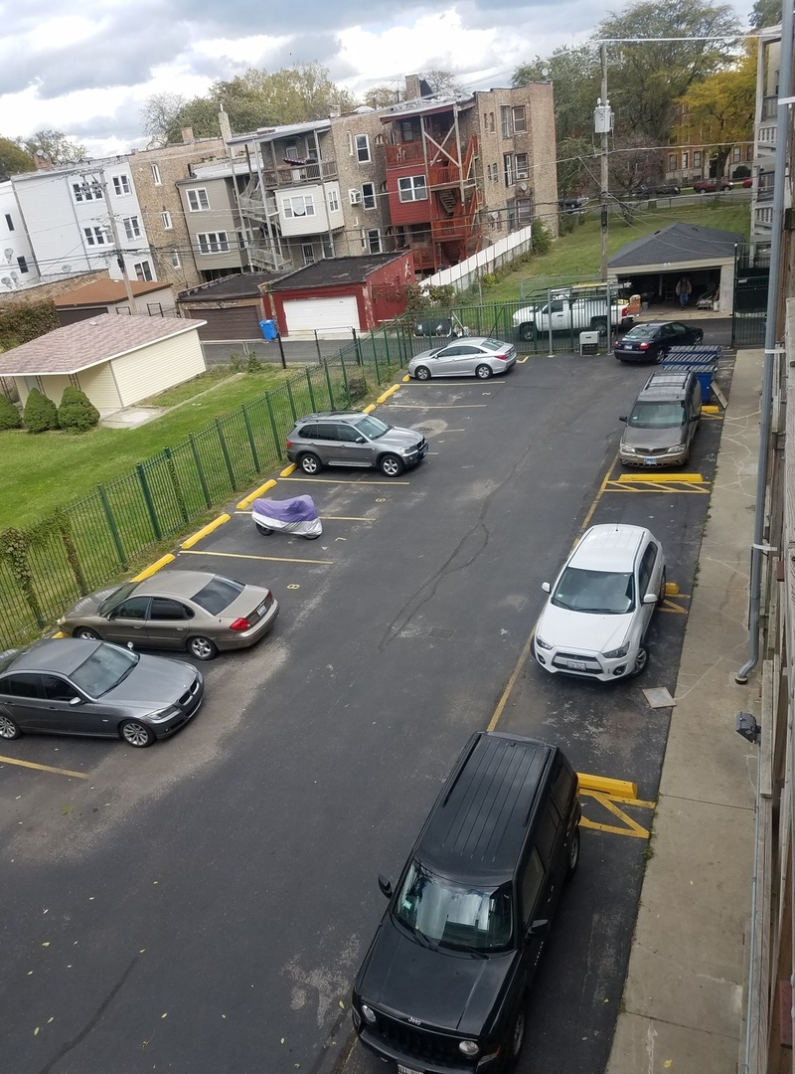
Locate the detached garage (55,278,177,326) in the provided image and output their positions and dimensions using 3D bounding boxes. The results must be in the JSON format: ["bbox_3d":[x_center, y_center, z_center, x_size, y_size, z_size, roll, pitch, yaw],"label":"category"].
[{"bbox_3d":[-21.420,-17.456,60.777,6.700,3.850,7.400,3,27,24],"label":"detached garage"}]

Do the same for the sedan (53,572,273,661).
[{"bbox_3d":[-5.103,1.523,17.644,5.020,1.420,1.860,1,26,19],"label":"sedan"}]

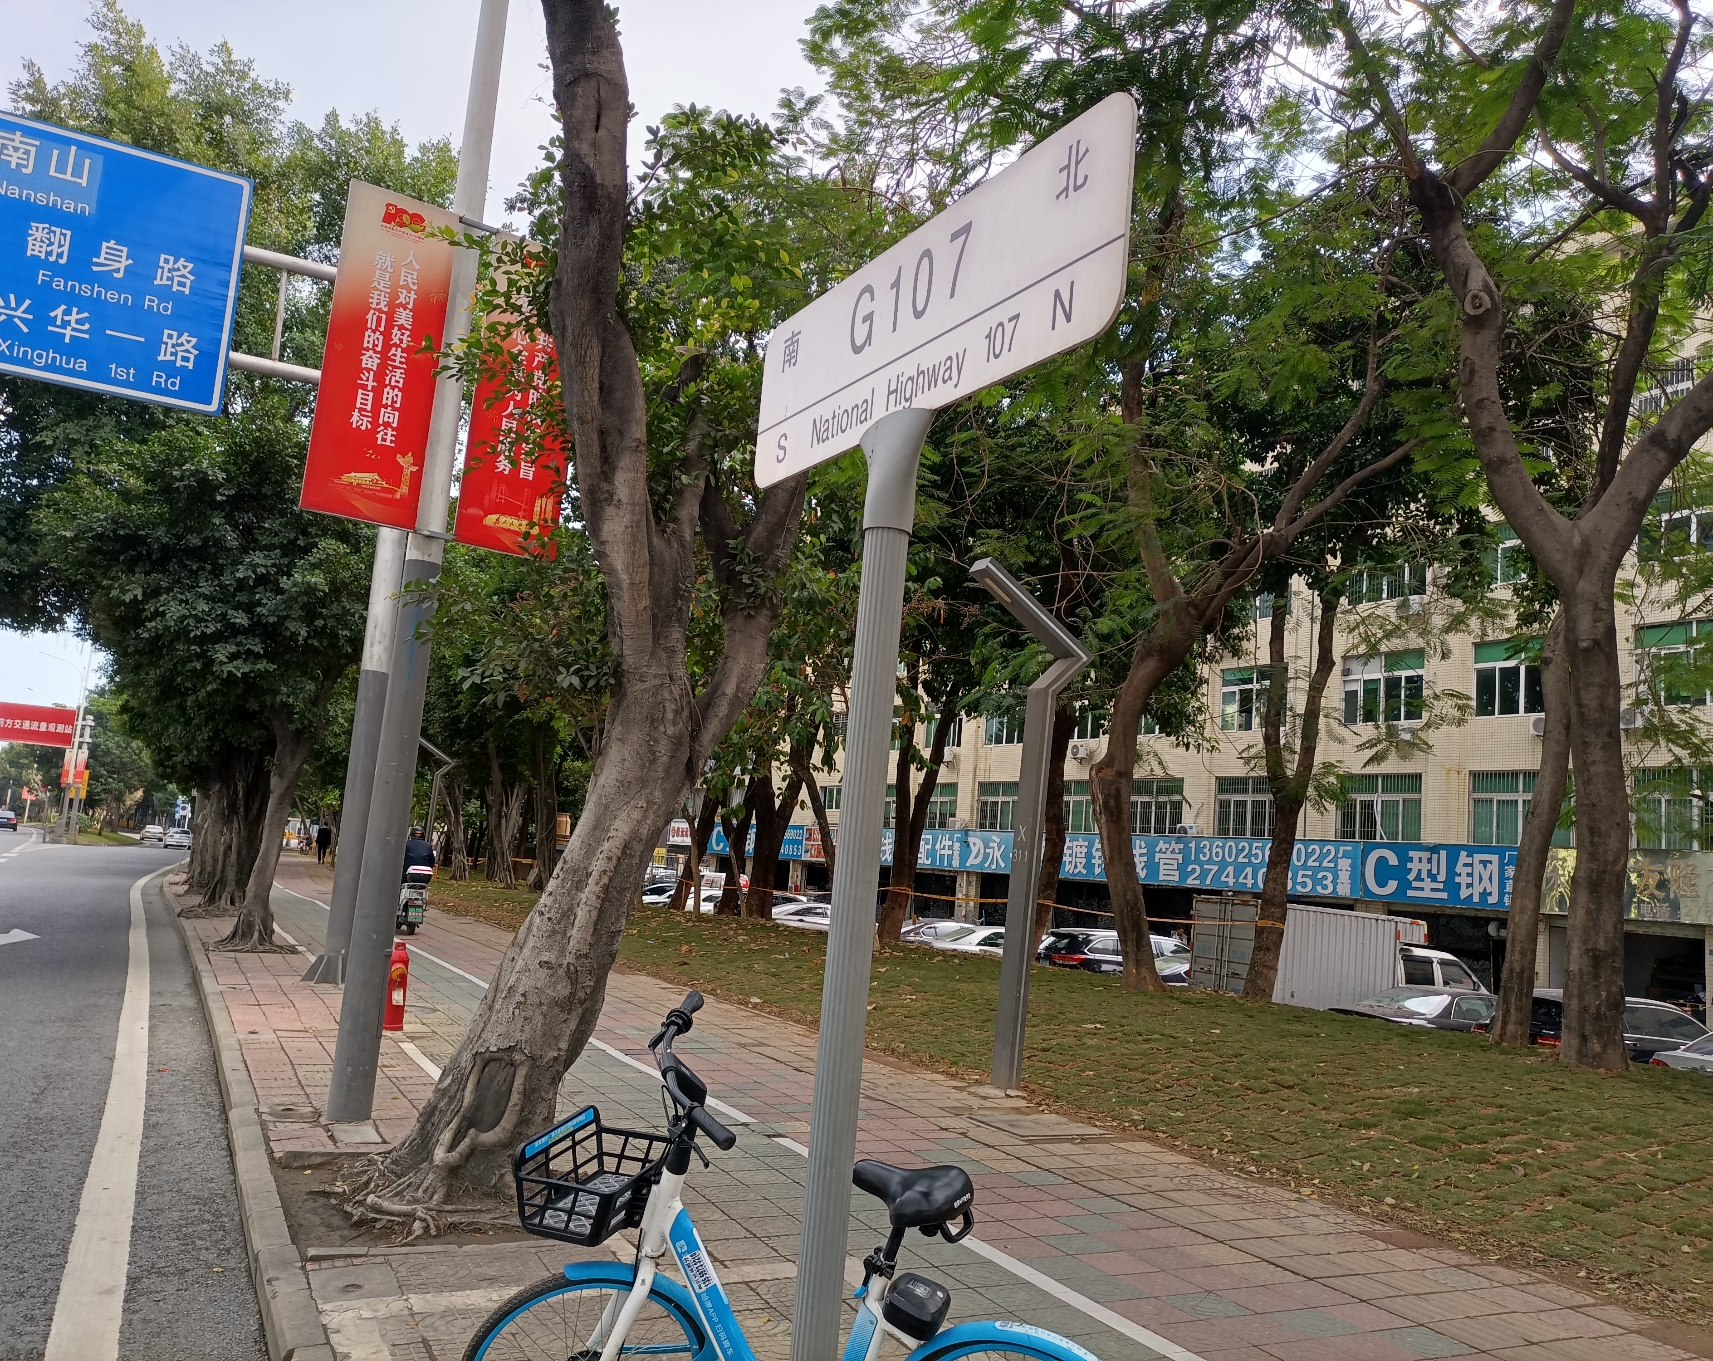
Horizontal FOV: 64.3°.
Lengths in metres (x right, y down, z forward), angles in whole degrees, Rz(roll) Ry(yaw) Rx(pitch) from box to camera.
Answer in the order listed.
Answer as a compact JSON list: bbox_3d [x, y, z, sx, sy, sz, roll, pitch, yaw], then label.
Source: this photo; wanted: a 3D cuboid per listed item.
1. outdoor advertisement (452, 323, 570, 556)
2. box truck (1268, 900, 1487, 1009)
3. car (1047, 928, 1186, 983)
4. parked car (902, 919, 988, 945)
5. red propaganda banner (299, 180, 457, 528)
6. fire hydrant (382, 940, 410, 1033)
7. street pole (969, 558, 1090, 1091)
[{"bbox_3d":[-1.867,-1.604,7.724,0.600,1.810,0.030,11,-10,-33],"label":"outdoor advertisement"},{"bbox_3d":[8.948,5.435,24.662,5.800,2.560,1.760,8,-9,-25],"label":"box truck"},{"bbox_3d":[6.414,6.425,29.968,4.700,1.680,1.880,9,-9,-27],"label":"car"},{"bbox_3d":[2.306,6.823,34.213,4.750,1.460,1.820,9,-9,-29],"label":"parked car"},{"bbox_3d":[-2.529,-1.735,7.289,0.600,1.810,0.030,11,-10,-33],"label":"red propaganda banner"},{"bbox_3d":[-3.469,2.309,10.324,0.200,0.650,0.270,8,-9,-21],"label":"fire hydrant"},{"bbox_3d":[1.227,1.058,10.182,1.090,3.850,0.200,10,-9,-31],"label":"street pole"}]

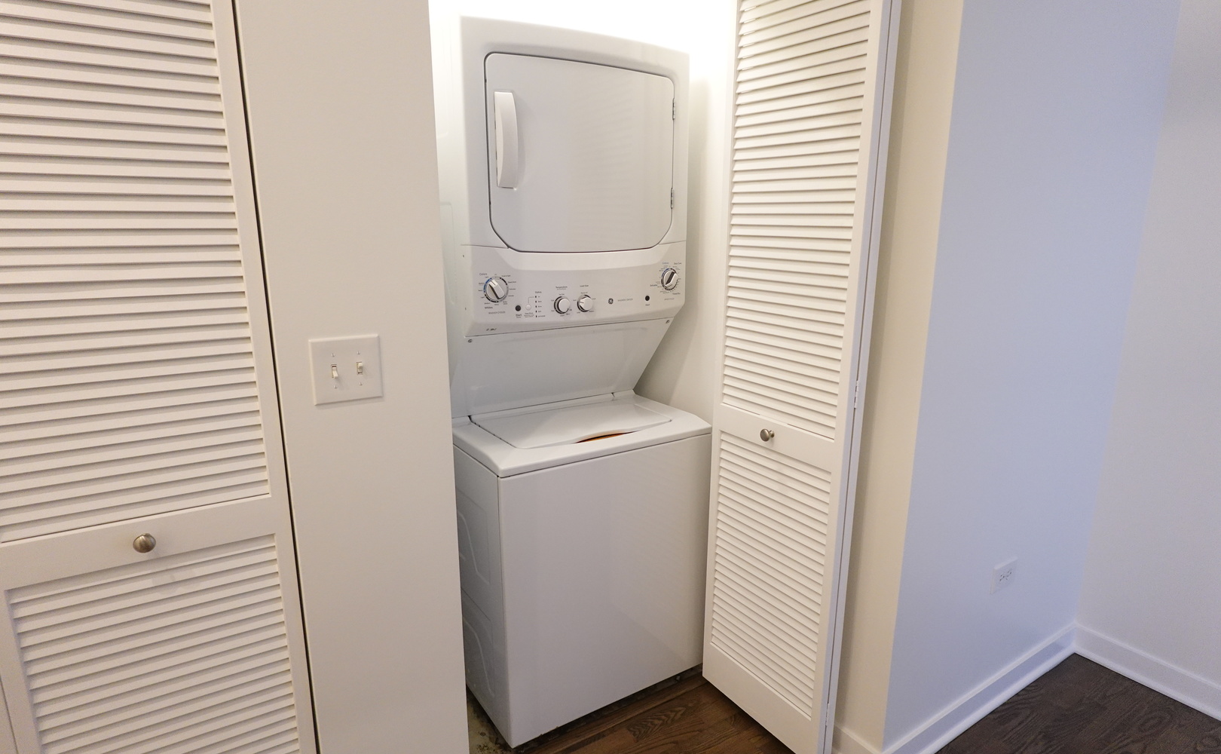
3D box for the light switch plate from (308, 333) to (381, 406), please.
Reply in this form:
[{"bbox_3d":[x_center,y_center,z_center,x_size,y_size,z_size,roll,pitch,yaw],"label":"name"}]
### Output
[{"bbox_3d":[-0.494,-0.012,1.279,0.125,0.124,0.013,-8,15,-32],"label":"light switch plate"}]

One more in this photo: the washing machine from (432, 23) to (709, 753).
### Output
[{"bbox_3d":[-0.195,0.007,2.152,0.684,1.901,0.791,-8,15,-32],"label":"washing machine"}]

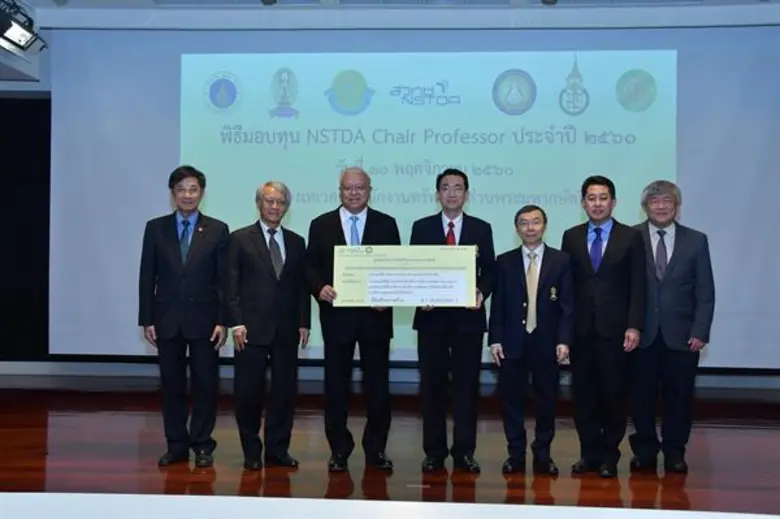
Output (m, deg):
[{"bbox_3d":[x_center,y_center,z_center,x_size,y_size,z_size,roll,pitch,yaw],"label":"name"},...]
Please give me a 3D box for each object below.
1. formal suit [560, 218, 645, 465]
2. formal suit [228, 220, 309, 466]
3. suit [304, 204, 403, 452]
[{"bbox_3d":[1.213,0.468,4.820,0.480,1.410,0.300,1,0,21],"label":"formal suit"},{"bbox_3d":[-0.702,0.474,4.880,0.480,1.400,0.300,1,0,-16],"label":"formal suit"},{"bbox_3d":[-0.216,0.420,4.860,0.540,1.450,0.370,1,0,-2],"label":"suit"}]

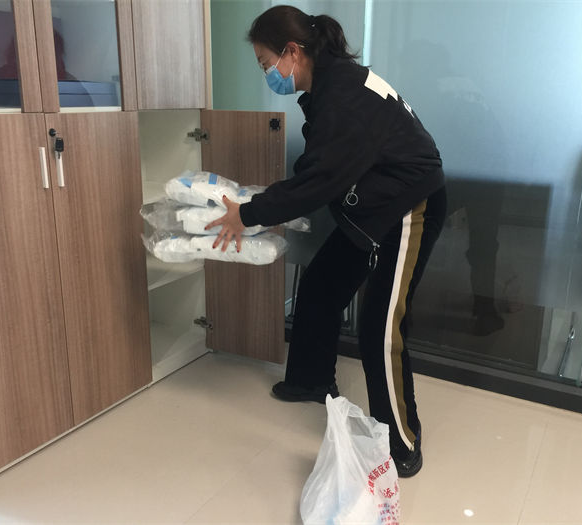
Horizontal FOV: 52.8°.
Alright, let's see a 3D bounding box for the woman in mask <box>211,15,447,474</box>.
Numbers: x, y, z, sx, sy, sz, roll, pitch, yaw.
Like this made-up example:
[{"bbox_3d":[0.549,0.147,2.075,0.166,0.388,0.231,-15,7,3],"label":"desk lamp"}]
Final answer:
[{"bbox_3d":[0.106,-0.097,1.957,0.780,1.420,0.530,4,15,13],"label":"woman in mask"}]

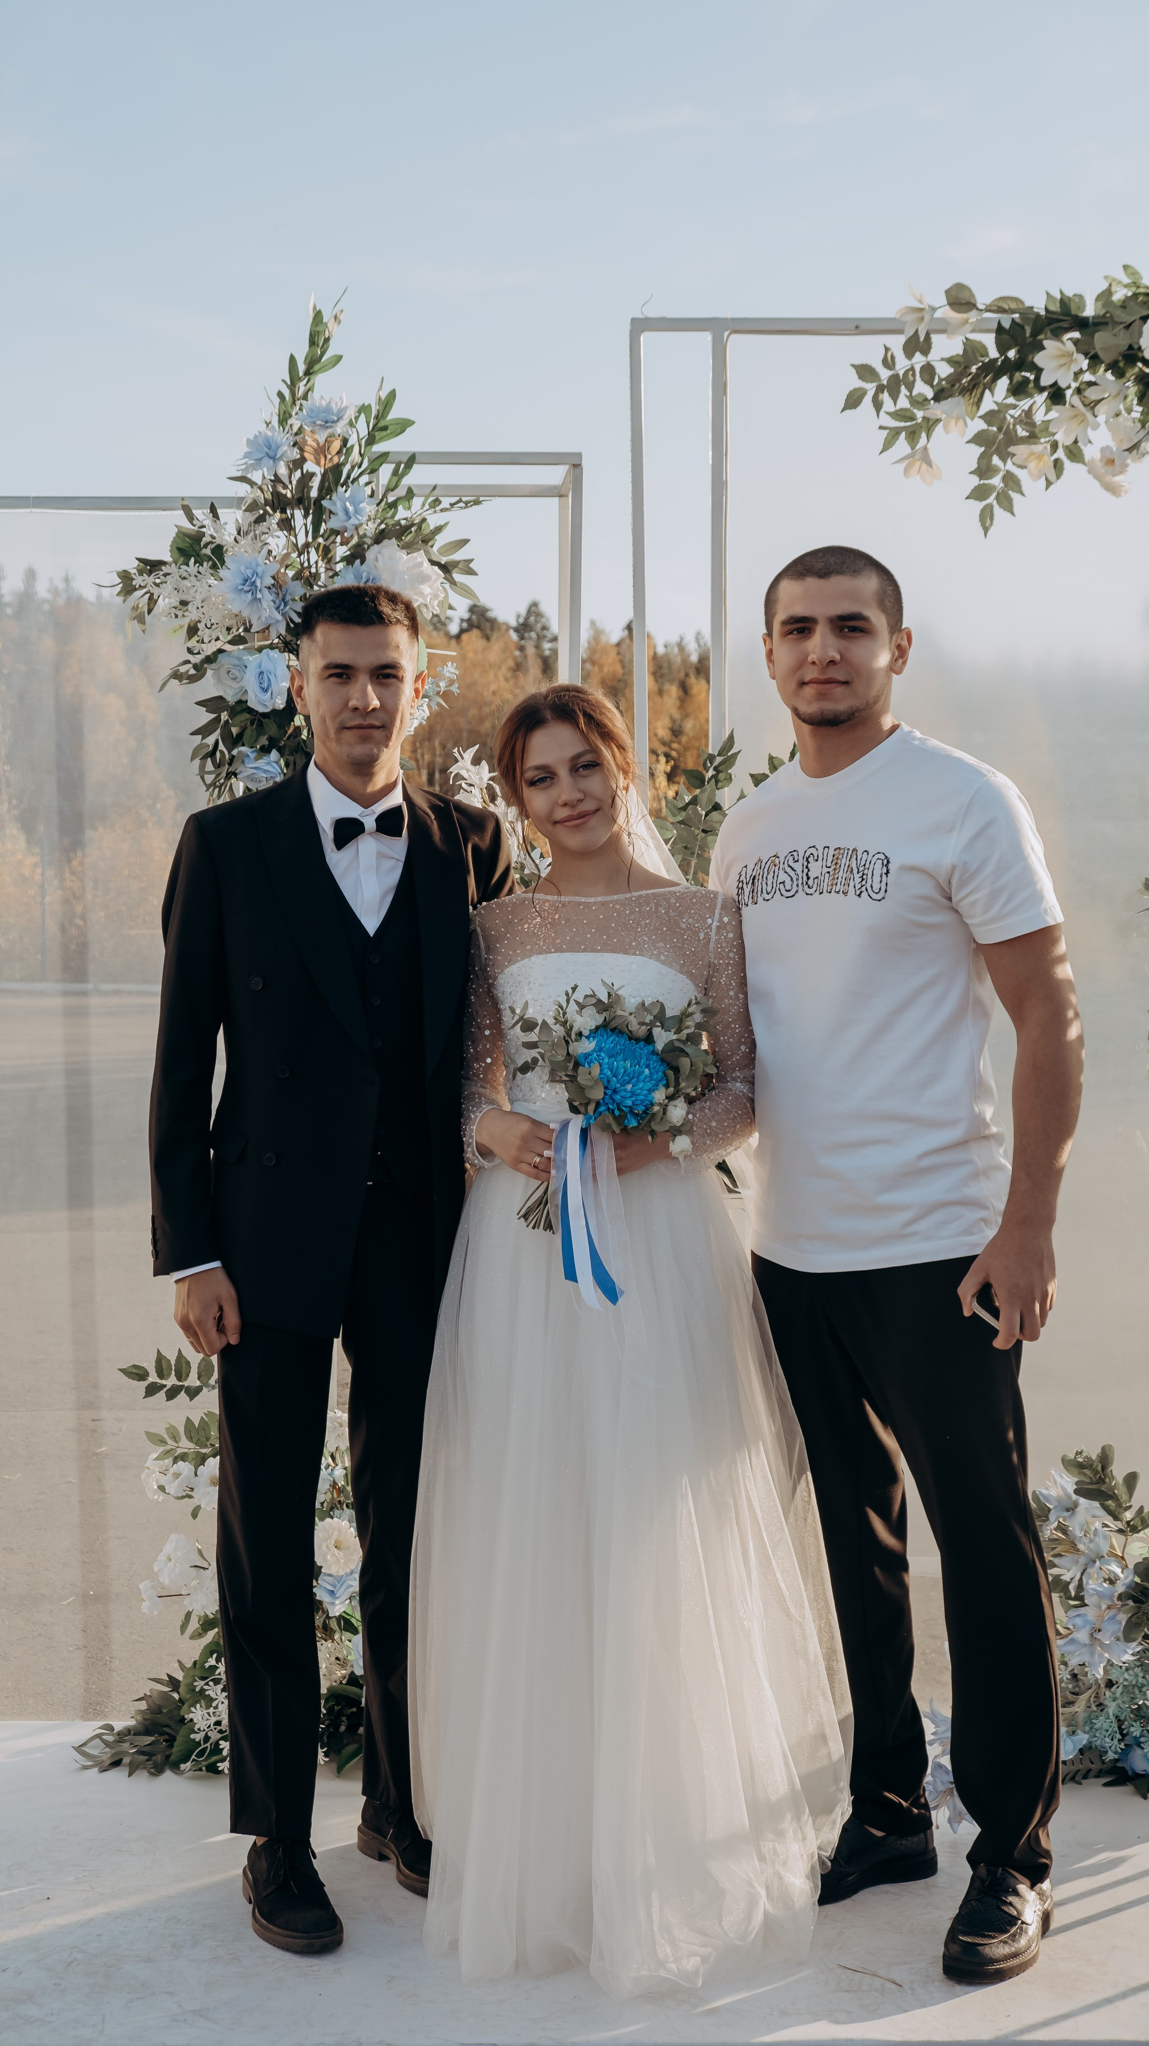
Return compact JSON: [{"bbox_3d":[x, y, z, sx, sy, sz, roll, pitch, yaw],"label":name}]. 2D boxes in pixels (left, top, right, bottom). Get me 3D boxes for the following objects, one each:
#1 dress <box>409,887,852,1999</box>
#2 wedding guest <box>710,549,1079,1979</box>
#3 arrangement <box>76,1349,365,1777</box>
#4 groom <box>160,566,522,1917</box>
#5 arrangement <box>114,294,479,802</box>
[{"bbox_3d":[0.070,0.507,3.414,0.560,1.377,0.560,0,1,-2],"label":"dress"},{"bbox_3d":[0.432,0.284,3.388,0.500,1.825,0.400,0,1,17],"label":"wedding guest"},{"bbox_3d":[-0.556,0.850,4.122,0.470,0.657,0.420,0,1,-3],"label":"arrangement"},{"bbox_3d":[-0.326,0.301,3.458,0.500,1.787,0.380,0,1,-12],"label":"groom"},{"bbox_3d":[-0.441,-0.749,4.083,0.570,0.825,0.420,0,1,-3],"label":"arrangement"}]

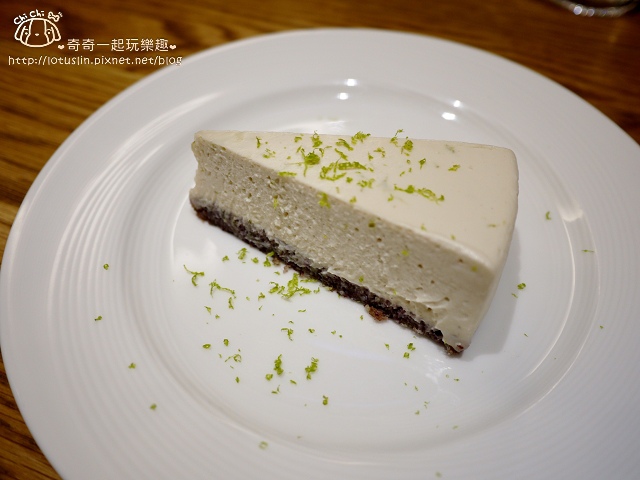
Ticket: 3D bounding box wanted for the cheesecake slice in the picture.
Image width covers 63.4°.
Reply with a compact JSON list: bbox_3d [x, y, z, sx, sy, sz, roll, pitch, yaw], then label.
[{"bbox_3d":[0.007,-0.010,0.177,0.107,0.039,0.056,15,49,10],"label":"cheesecake slice"}]

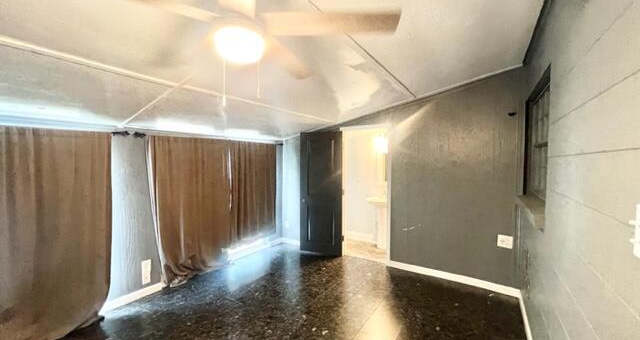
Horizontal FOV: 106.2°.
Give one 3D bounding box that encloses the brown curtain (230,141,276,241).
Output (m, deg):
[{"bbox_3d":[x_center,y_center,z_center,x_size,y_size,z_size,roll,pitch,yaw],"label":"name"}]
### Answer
[{"bbox_3d":[-1.056,0.336,4.011,0.110,1.595,0.960,1,2,35],"label":"brown curtain"}]

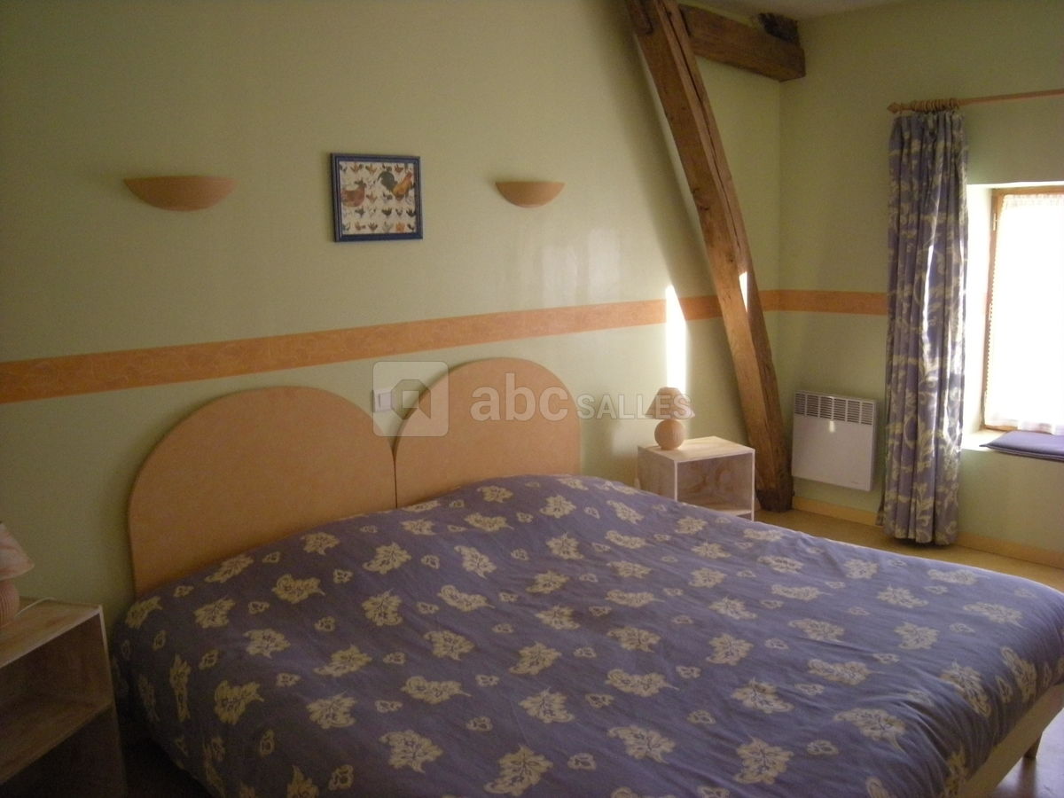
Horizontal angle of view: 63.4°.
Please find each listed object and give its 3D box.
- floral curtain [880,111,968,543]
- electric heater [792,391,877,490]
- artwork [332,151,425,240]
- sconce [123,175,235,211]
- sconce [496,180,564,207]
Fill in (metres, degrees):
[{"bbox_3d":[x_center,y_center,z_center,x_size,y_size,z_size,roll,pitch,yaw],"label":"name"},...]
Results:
[{"bbox_3d":[1.795,-0.294,3.932,0.150,1.953,0.295,-12,14,-42],"label":"floral curtain"},{"bbox_3d":[1.542,0.208,4.377,0.070,0.447,0.422,-12,14,-42],"label":"electric heater"},{"bbox_3d":[-0.548,-0.715,3.068,0.341,0.293,0.025,-10,13,-37],"label":"artwork"},{"bbox_3d":[-1.049,-0.625,2.636,0.338,0.098,0.105,-10,13,-37],"label":"sconce"},{"bbox_3d":[0.023,-0.816,3.451,0.338,0.098,0.105,-10,13,-37],"label":"sconce"}]

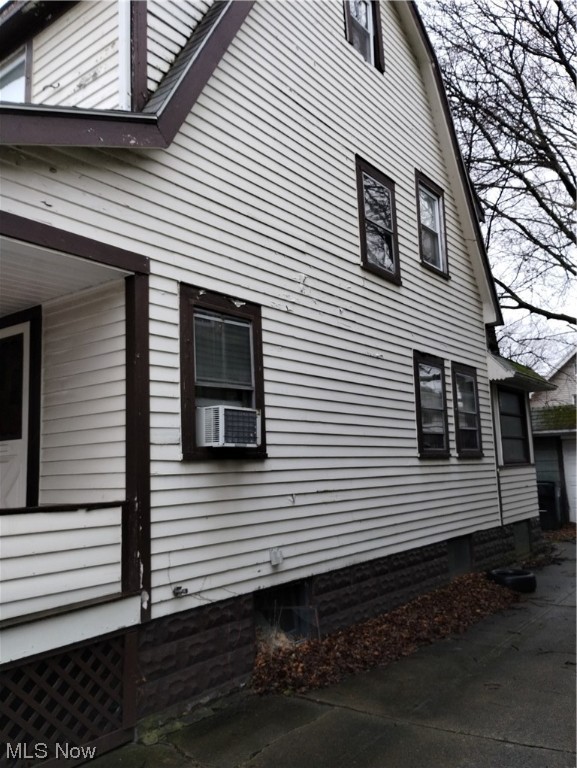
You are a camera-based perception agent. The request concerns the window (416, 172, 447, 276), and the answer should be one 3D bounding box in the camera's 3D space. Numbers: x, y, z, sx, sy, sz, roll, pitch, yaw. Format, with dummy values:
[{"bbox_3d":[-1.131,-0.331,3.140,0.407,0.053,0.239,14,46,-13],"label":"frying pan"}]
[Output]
[{"bbox_3d":[2.032,-2.239,8.838,0.120,1.380,0.956,-8,-10,37],"label":"window"}]

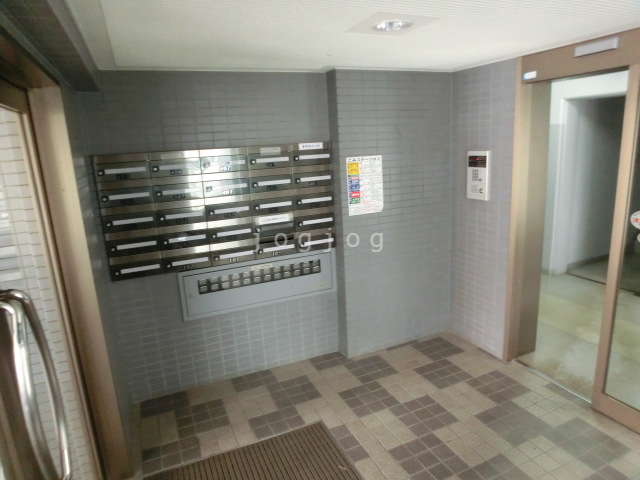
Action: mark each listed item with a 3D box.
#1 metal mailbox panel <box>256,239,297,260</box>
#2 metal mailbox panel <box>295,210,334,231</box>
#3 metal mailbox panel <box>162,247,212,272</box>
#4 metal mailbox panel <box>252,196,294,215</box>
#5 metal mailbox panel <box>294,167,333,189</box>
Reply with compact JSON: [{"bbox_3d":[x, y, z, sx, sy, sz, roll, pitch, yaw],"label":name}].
[{"bbox_3d":[-0.316,0.040,2.783,0.303,0.154,0.040,-8,13,-20],"label":"metal mailbox panel"},{"bbox_3d":[-0.039,-0.153,2.856,0.303,0.154,0.040,-8,13,-20],"label":"metal mailbox panel"},{"bbox_3d":[-0.874,0.134,2.574,0.299,0.127,0.030,-9,14,-21],"label":"metal mailbox panel"},{"bbox_3d":[-0.320,-0.231,2.607,0.287,0.103,0.030,-8,14,-22],"label":"metal mailbox panel"},{"bbox_3d":[-0.056,-0.443,2.798,0.299,0.127,0.030,-9,14,-21],"label":"metal mailbox panel"}]

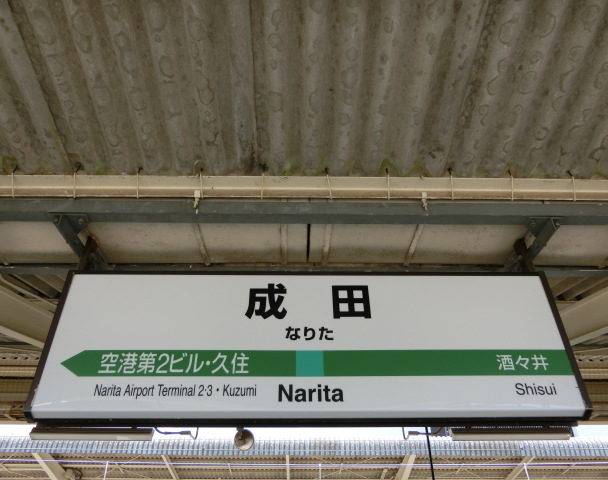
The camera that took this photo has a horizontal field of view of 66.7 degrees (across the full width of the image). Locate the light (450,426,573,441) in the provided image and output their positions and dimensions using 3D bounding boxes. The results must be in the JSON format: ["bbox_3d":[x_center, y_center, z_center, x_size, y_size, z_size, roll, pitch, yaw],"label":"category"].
[{"bbox_3d":[0.749,0.710,1.687,0.428,0.043,0.055,0,-35,-1],"label":"light"}]

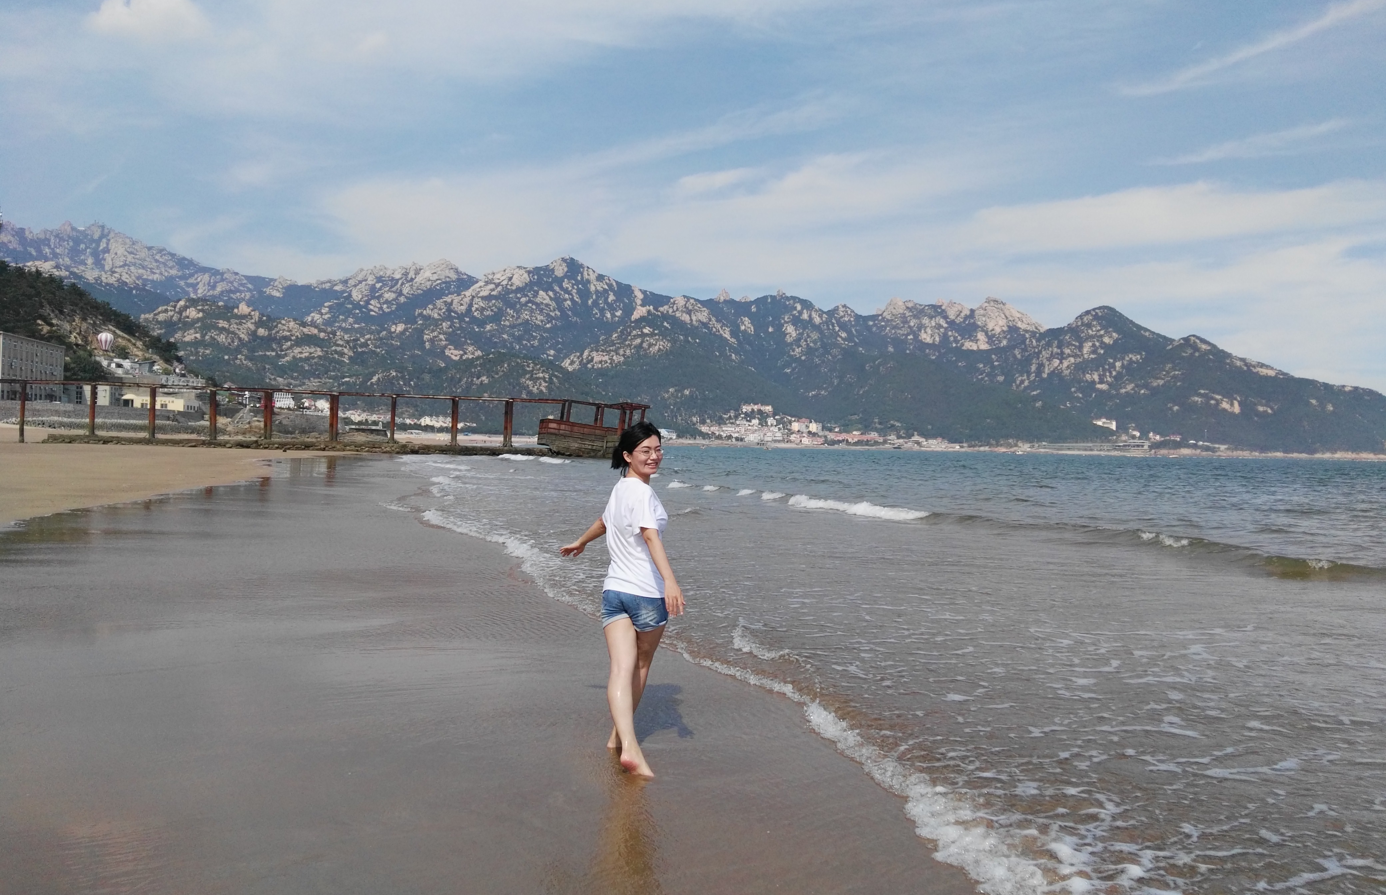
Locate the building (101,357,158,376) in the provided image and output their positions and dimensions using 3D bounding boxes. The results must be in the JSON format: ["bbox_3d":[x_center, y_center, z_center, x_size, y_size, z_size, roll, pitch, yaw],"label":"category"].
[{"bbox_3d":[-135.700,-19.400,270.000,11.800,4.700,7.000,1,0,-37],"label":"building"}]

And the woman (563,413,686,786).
[{"bbox_3d":[-0.310,0.700,5.250,0.600,1.590,0.520,1,0,30],"label":"woman"}]

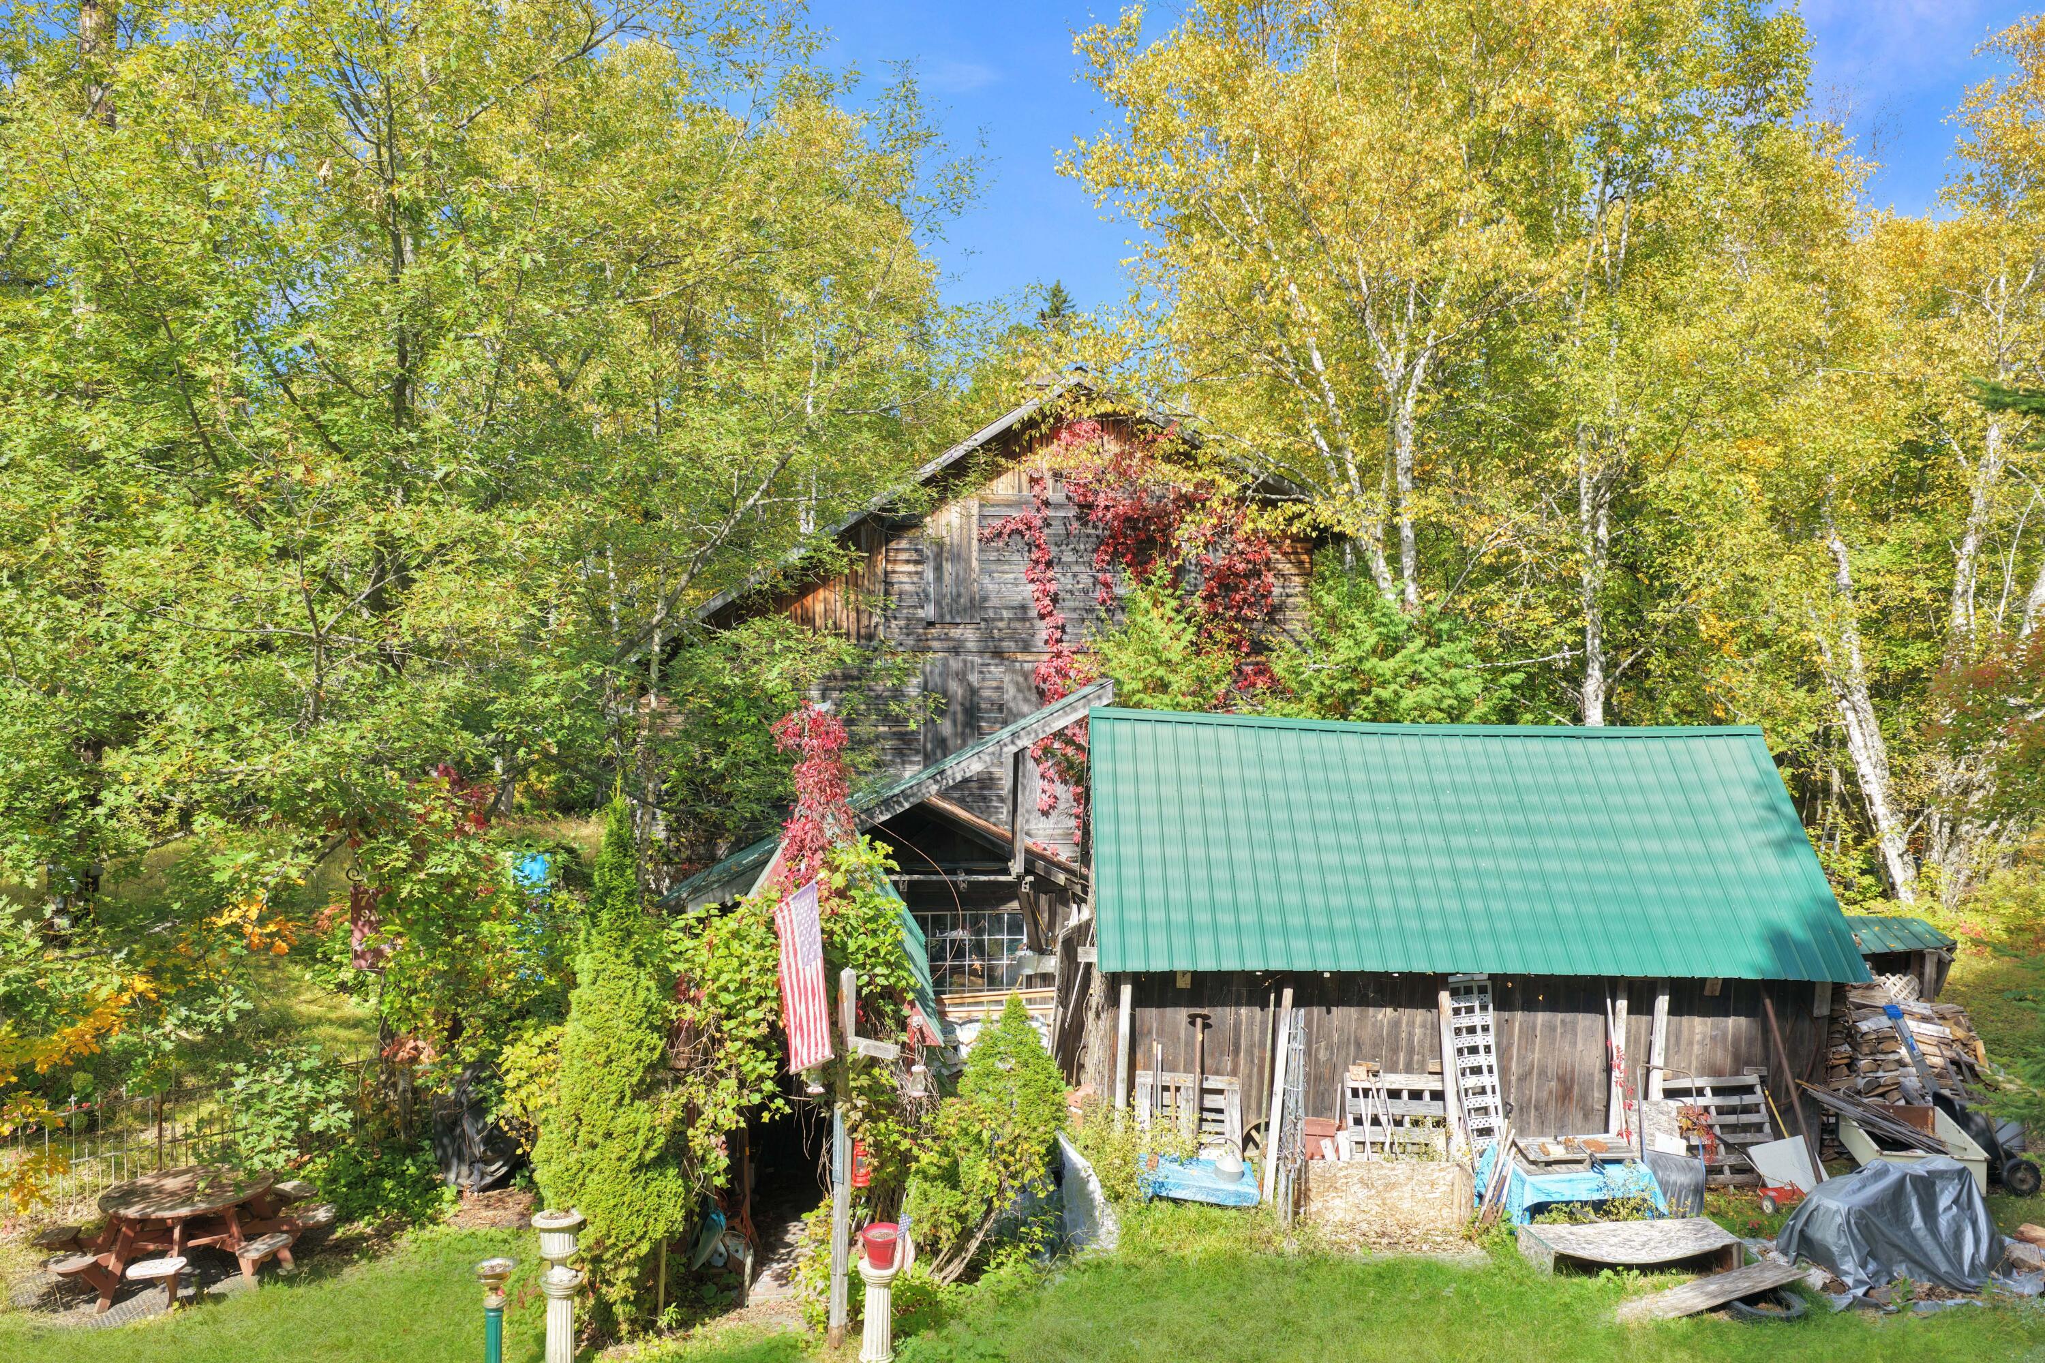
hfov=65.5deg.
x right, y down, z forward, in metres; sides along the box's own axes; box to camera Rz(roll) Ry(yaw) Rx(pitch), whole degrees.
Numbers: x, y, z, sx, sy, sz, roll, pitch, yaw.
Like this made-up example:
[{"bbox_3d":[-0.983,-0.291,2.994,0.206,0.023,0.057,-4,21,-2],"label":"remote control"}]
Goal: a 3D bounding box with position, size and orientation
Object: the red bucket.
[{"bbox_3d":[-1.030,4.097,11.500,0.270,0.270,0.270,1,3,-2],"label":"red bucket"}]

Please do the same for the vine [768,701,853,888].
[{"bbox_3d":[-1.684,0.925,12.700,0.650,1.500,0.600,1,3,-2],"label":"vine"}]

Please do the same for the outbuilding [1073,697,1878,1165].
[{"bbox_3d":[4.420,2.560,17.850,7.550,4.150,5.200,1,3,-2],"label":"outbuilding"}]

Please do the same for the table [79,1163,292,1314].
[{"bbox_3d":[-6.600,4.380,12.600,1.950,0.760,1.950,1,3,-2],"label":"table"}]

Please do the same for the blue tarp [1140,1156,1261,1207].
[{"bbox_3d":[1.624,4.559,14.500,1.050,0.300,0.750,1,3,-2],"label":"blue tarp"}]

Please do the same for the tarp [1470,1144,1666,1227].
[{"bbox_3d":[5.052,4.599,14.600,1.380,0.500,0.850,1,3,-2],"label":"tarp"}]

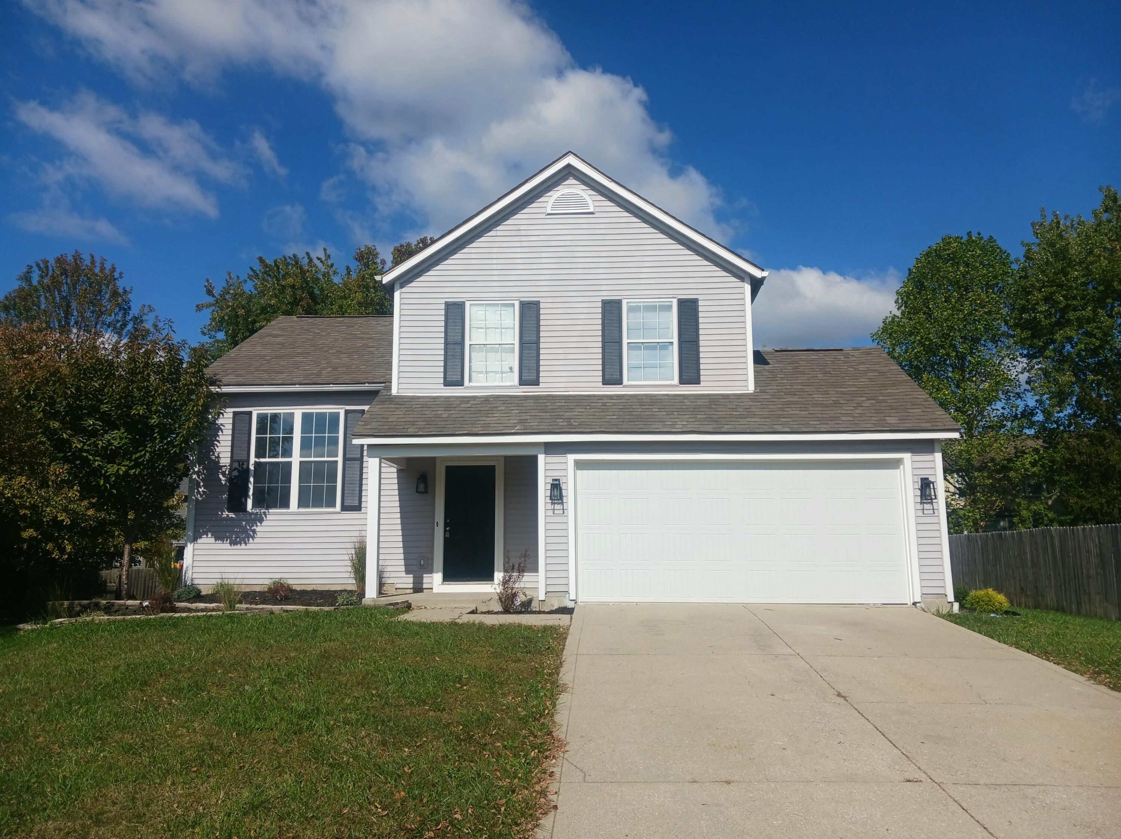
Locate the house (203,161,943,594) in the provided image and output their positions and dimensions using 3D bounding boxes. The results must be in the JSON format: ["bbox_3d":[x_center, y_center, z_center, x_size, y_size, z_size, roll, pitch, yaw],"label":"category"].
[{"bbox_3d":[-0.337,-0.166,19.056,12.720,7.820,11.850,0,-9,1],"label":"house"}]

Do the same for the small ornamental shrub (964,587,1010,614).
[{"bbox_3d":[6.277,2.660,12.869,0.690,0.370,0.690,0,-9,1],"label":"small ornamental shrub"}]

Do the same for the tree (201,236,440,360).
[{"bbox_3d":[-7.684,-0.245,30.589,8.800,12.340,8.500,0,-9,1],"label":"tree"}]

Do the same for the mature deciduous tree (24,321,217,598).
[{"bbox_3d":[-6.813,0.605,13.413,2.950,4.366,2.950,0,-9,1],"label":"mature deciduous tree"}]

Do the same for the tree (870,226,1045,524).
[{"bbox_3d":[13.059,-0.324,28.160,6.000,11.889,6.000,0,-9,1],"label":"tree"}]

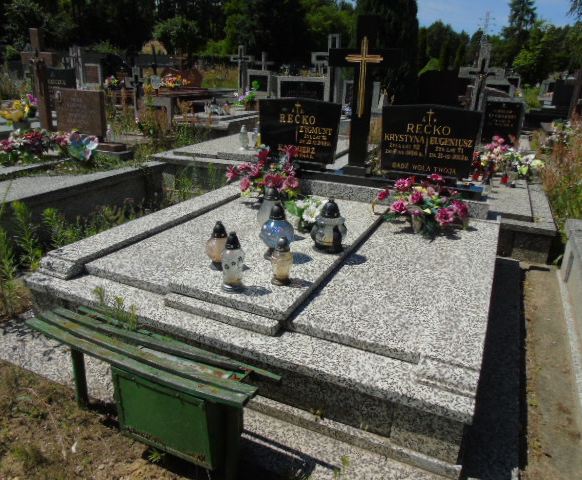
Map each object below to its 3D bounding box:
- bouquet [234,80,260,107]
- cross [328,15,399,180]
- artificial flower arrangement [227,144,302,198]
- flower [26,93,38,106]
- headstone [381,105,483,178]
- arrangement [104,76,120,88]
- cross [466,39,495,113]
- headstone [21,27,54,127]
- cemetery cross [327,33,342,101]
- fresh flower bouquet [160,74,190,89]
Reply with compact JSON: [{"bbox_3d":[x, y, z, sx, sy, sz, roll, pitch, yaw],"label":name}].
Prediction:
[{"bbox_3d":[-0.953,-3.138,9.900,0.500,0.550,0.400,11,22,23],"label":"bouquet"},{"bbox_3d":[0.610,-1.203,3.948,0.608,1.288,0.147,11,22,23],"label":"cross"},{"bbox_3d":[-0.261,-0.638,4.044,0.580,0.408,0.370,11,22,23],"label":"artificial flower arrangement"},{"bbox_3d":[-4.042,-2.189,7.200,0.170,0.190,0.140,11,22,23],"label":"flower"},{"bbox_3d":[1.017,-0.741,3.446,0.700,0.520,0.090,10,22,23],"label":"headstone"},{"bbox_3d":[-3.527,-3.095,9.083,0.300,0.260,0.300,10,22,23],"label":"arrangement"},{"bbox_3d":[2.232,-1.742,5.512,0.500,1.240,0.130,10,22,23],"label":"cross"},{"bbox_3d":[-2.841,-1.804,5.313,0.520,1.140,0.110,10,22,23],"label":"headstone"},{"bbox_3d":[0.707,-2.637,7.640,0.693,1.376,0.168,11,22,23],"label":"cemetery cross"},{"bbox_3d":[-2.251,-3.062,8.930,0.660,0.320,0.360,10,22,23],"label":"fresh flower bouquet"}]

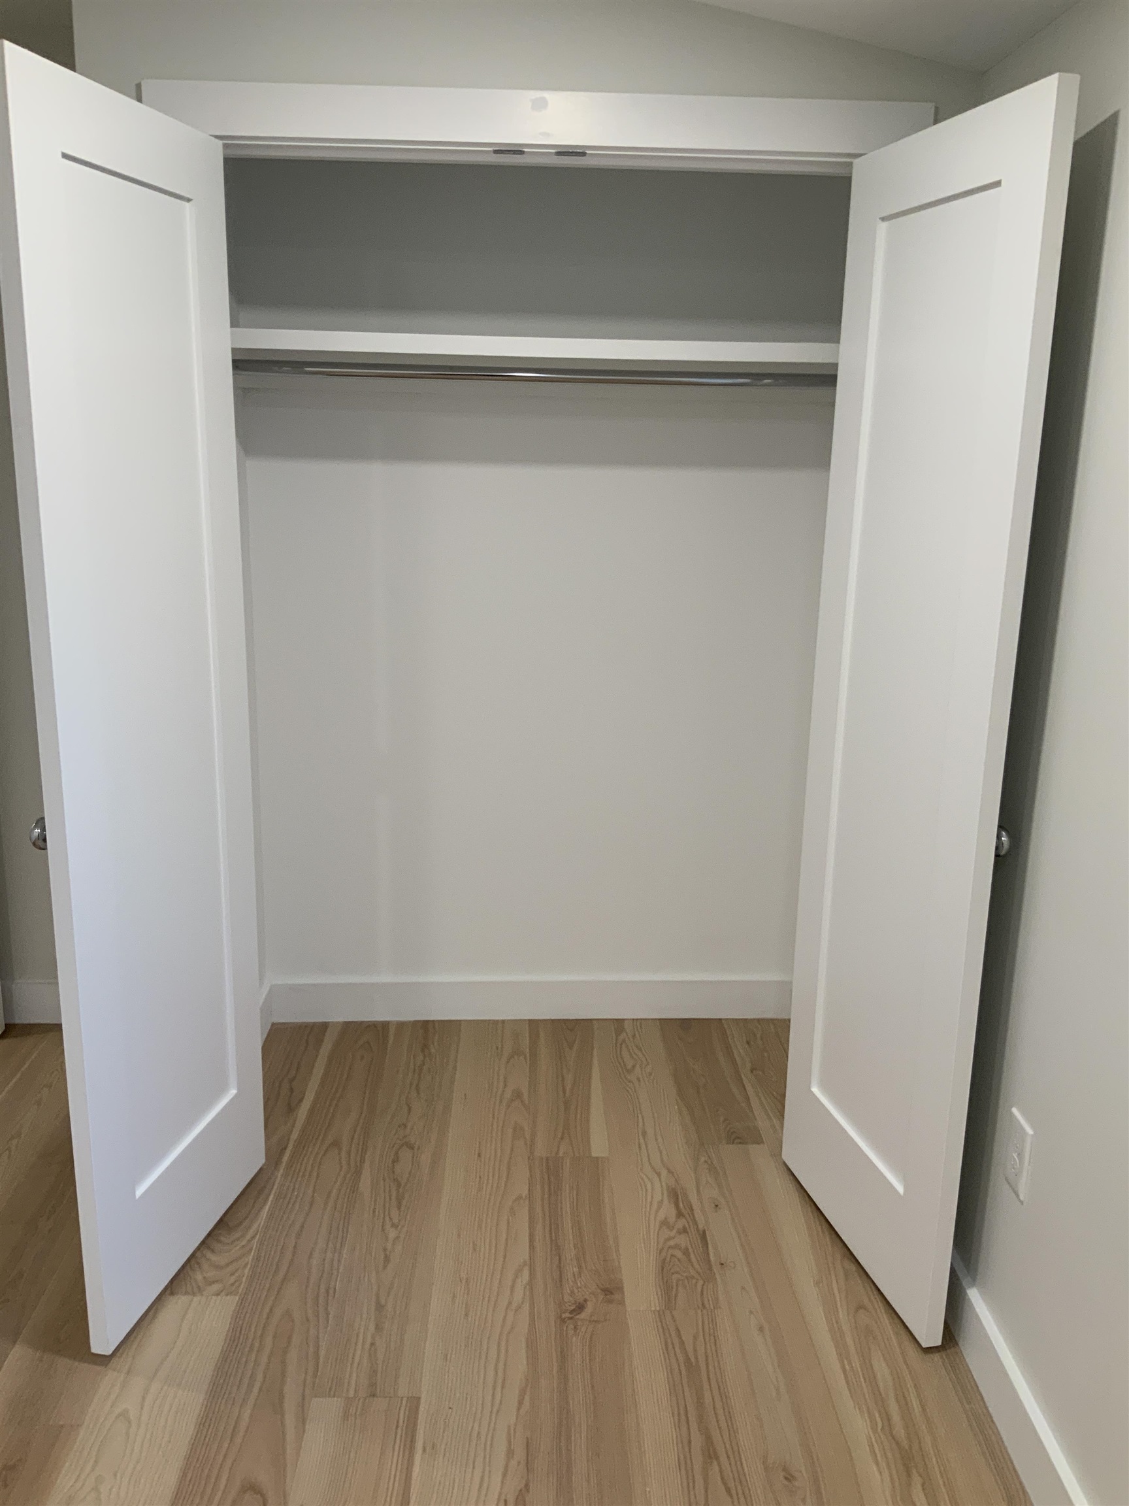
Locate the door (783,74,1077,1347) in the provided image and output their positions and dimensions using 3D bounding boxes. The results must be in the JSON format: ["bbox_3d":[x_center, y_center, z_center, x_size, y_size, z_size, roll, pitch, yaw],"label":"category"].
[{"bbox_3d":[0.596,-0.015,2.255,0.036,2.032,0.609,-2,15,-14],"label":"door"}]

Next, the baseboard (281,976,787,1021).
[{"bbox_3d":[-0.062,0.670,3.437,1.465,0.120,0.018,0,14,-3],"label":"baseboard"}]

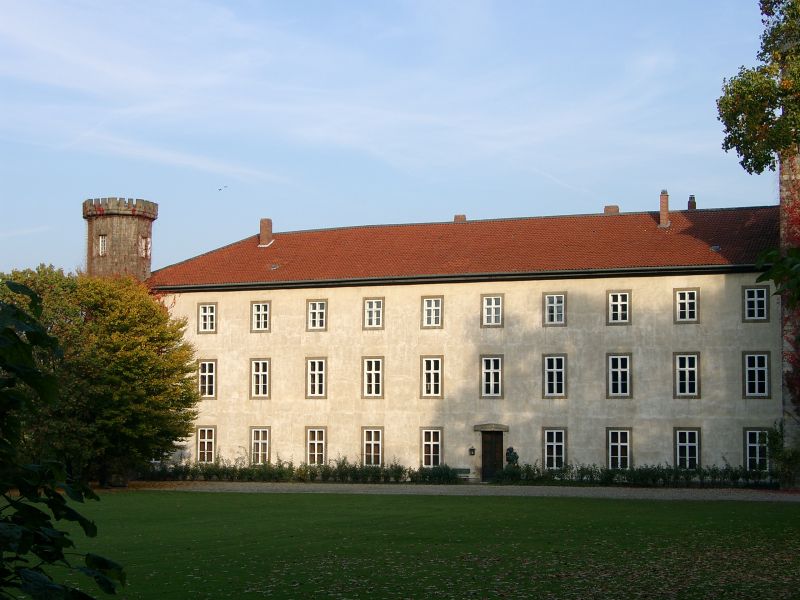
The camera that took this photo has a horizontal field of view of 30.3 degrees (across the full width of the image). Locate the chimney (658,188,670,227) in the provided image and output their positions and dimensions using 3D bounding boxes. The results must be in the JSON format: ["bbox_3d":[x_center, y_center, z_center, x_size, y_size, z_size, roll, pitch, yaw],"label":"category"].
[{"bbox_3d":[15.774,-5.430,88.245,0.550,2.347,0.550,-2,-5,22],"label":"chimney"}]

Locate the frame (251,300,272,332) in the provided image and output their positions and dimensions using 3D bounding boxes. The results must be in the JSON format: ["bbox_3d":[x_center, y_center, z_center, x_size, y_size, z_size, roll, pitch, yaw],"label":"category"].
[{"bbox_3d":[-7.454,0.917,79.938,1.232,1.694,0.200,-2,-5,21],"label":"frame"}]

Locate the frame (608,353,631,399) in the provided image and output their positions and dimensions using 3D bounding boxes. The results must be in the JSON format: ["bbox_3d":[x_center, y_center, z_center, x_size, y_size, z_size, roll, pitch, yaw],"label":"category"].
[{"bbox_3d":[11.386,3.928,76.728,1.329,2.325,0.200,-2,-5,23],"label":"frame"}]

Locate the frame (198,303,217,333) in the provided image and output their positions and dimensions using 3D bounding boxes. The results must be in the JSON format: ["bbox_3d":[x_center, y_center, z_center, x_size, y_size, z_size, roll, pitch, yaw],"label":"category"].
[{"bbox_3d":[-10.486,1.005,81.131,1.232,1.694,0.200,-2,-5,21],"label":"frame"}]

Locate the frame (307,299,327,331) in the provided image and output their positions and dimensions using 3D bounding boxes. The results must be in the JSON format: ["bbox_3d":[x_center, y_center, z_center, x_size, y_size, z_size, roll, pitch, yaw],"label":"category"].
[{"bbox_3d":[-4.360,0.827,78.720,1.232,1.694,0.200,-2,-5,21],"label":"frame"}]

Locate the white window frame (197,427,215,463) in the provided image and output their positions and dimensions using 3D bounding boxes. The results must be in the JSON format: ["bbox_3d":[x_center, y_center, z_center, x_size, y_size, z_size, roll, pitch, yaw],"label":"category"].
[{"bbox_3d":[-12.264,9.192,93.449,1.328,2.388,0.200,-2,-5,22],"label":"white window frame"}]

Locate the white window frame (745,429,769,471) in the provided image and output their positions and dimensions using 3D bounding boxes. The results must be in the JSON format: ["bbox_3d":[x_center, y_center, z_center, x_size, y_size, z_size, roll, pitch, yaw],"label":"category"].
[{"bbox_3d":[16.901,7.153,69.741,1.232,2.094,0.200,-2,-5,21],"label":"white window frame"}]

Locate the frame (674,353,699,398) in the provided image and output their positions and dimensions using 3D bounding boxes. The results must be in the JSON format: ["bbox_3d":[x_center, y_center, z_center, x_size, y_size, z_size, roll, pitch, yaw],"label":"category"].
[{"bbox_3d":[15.967,4.207,82.383,1.349,2.559,0.200,-2,-5,22],"label":"frame"}]

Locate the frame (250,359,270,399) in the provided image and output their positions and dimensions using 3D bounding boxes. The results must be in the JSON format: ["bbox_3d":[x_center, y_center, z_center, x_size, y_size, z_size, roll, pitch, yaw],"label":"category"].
[{"bbox_3d":[-7.989,4.505,84.835,1.329,2.325,0.200,-2,-5,23],"label":"frame"}]

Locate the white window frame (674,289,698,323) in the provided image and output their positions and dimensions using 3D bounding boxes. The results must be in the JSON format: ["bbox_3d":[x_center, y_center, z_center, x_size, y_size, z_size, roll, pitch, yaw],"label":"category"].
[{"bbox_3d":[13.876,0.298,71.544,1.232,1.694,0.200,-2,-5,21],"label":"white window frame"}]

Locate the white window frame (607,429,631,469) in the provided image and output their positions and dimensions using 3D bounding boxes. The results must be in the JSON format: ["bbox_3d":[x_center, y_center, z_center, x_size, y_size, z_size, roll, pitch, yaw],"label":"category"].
[{"bbox_3d":[11.366,7.721,76.410,1.329,2.209,0.200,-2,-5,23],"label":"white window frame"}]

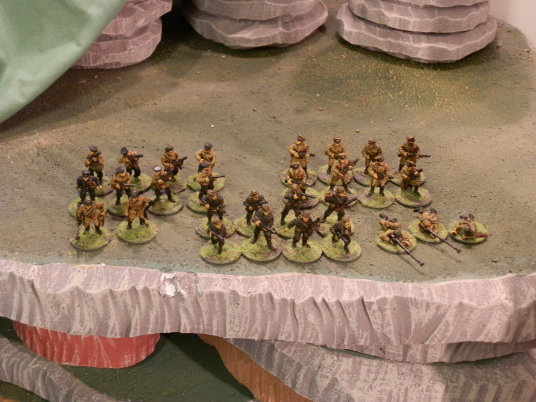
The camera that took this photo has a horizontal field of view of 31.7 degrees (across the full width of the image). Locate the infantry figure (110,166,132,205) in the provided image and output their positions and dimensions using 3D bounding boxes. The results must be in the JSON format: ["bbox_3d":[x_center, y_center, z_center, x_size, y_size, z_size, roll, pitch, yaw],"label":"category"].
[{"bbox_3d":[-0.096,-0.012,0.619,0.015,0.027,0.013,-8,32,-17],"label":"infantry figure"}]

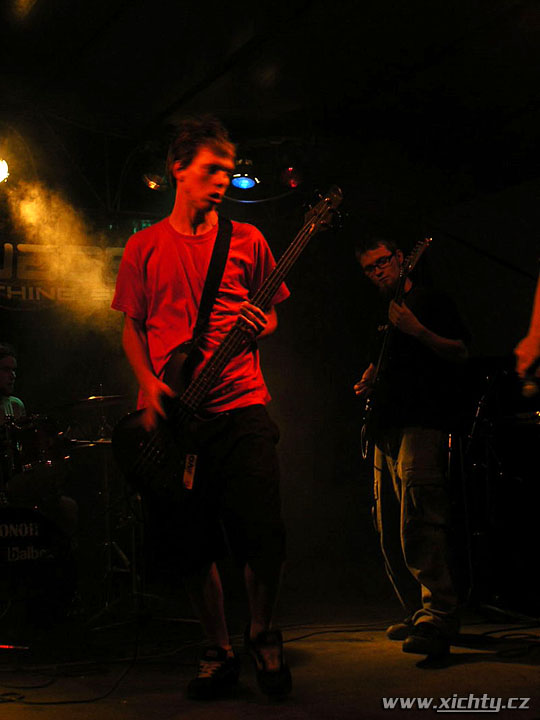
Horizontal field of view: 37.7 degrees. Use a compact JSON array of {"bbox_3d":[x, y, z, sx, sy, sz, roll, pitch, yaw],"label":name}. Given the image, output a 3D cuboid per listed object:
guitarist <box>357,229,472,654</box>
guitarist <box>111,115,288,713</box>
[{"bbox_3d":[0.587,0.281,3.232,0.460,1.680,0.520,10,-15,-39],"label":"guitarist"},{"bbox_3d":[-0.203,0.070,2.408,0.550,1.750,0.450,2,-12,-11],"label":"guitarist"}]

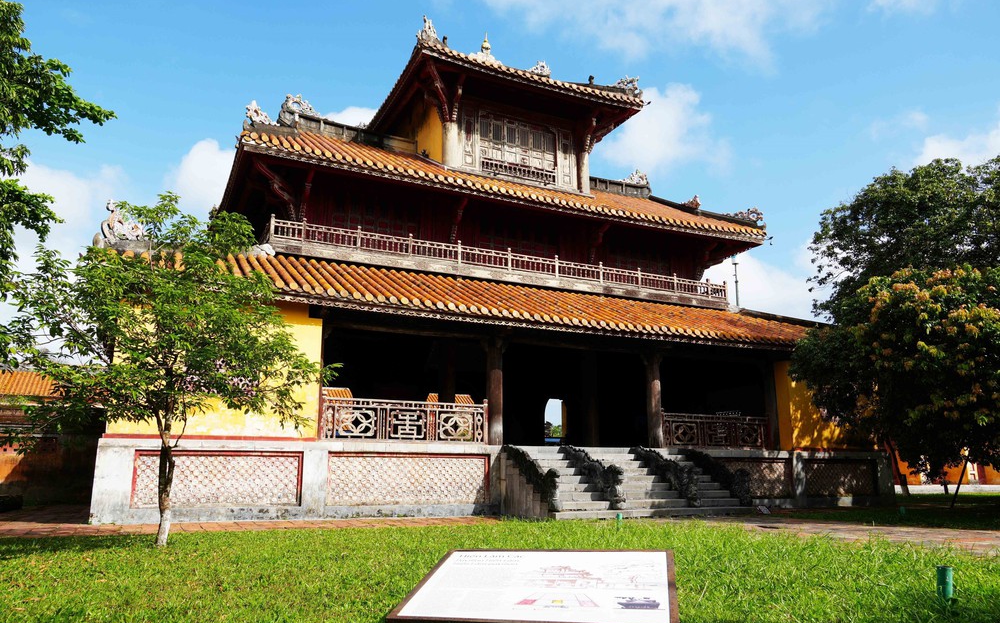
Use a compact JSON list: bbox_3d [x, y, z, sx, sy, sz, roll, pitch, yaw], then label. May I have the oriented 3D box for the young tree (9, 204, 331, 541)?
[{"bbox_3d":[-4.346,0.687,10.106,3.900,4.750,3.700,6,-14,-25],"label":"young tree"}]

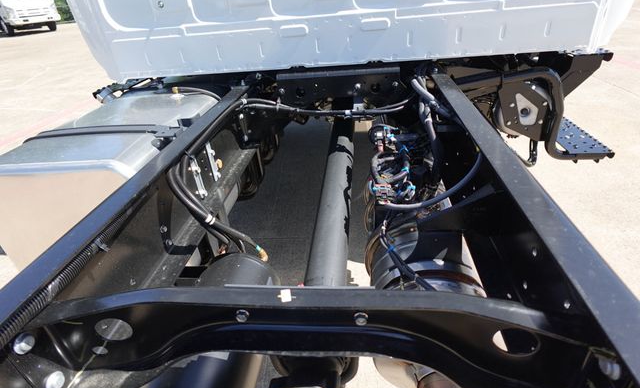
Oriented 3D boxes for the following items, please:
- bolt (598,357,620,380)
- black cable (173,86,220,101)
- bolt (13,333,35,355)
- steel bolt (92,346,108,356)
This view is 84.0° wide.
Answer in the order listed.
[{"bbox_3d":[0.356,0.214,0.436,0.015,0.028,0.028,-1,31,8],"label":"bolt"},{"bbox_3d":[-0.530,-0.431,1.531,0.205,0.058,0.050,-1,31,8],"label":"black cable"},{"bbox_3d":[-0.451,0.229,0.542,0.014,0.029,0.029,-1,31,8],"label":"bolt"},{"bbox_3d":[-0.397,0.283,0.643,0.024,0.024,0.010,-1,31,8],"label":"steel bolt"}]

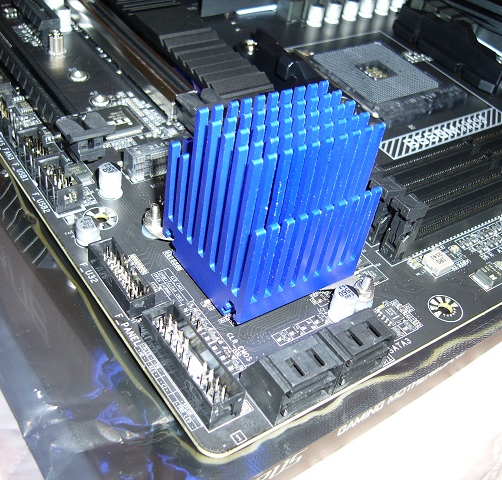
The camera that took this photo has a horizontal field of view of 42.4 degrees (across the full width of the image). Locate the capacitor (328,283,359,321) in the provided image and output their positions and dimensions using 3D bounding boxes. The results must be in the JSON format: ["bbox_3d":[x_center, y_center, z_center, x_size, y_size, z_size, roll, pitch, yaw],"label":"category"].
[{"bbox_3d":[0.024,0.016,0.166,0.006,0.007,0.006,6,41,-5],"label":"capacitor"}]

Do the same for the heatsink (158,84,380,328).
[{"bbox_3d":[0.005,-0.011,0.160,0.037,0.047,0.037,-20,49,-30],"label":"heatsink"}]

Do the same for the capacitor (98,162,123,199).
[{"bbox_3d":[-0.041,-0.017,0.190,0.007,0.009,0.007,6,41,-5],"label":"capacitor"}]

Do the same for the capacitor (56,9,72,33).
[{"bbox_3d":[-0.076,-0.090,0.264,0.006,0.009,0.006,-20,49,-30],"label":"capacitor"}]

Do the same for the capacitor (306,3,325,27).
[{"bbox_3d":[0.031,-0.106,0.306,0.007,0.009,0.007,-20,49,-30],"label":"capacitor"}]

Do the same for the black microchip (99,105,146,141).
[{"bbox_3d":[-0.046,-0.041,0.220,0.017,0.002,0.016,-20,49,-30],"label":"black microchip"}]

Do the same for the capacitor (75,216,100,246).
[{"bbox_3d":[-0.044,-0.002,0.175,0.006,0.005,0.006,6,41,-5],"label":"capacitor"}]

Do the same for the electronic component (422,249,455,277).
[{"bbox_3d":[0.054,0.007,0.188,0.008,0.002,0.007,-20,49,-30],"label":"electronic component"}]

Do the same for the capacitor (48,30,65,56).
[{"bbox_3d":[-0.075,-0.076,0.249,0.006,0.008,0.006,-20,49,-30],"label":"capacitor"}]

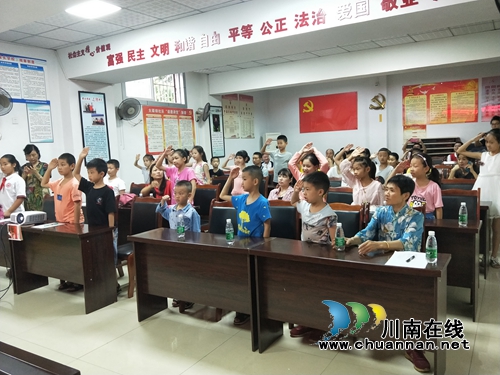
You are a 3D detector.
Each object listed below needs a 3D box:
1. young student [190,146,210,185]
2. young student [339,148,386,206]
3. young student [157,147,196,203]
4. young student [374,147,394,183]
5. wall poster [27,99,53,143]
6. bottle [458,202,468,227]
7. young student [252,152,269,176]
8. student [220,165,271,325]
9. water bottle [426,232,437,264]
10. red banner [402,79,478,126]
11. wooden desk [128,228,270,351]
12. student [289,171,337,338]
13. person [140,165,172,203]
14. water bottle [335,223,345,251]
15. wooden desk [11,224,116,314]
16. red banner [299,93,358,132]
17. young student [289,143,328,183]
[{"bbox_3d":[-0.724,0.118,5.622,0.390,1.480,0.310,2,8,38],"label":"young student"},{"bbox_3d":[1.138,0.310,3.588,0.340,1.420,0.420,-9,8,-43],"label":"young student"},{"bbox_3d":[-0.886,0.238,4.668,0.440,1.490,0.330,2,8,38],"label":"young student"},{"bbox_3d":[2.040,0.077,5.436,0.390,1.350,0.300,1,7,30],"label":"young student"},{"bbox_3d":[-3.431,-1.054,5.906,0.020,0.640,0.379,1,7,29],"label":"wall poster"},{"bbox_3d":[1.749,0.224,2.960,0.061,0.183,0.061,1,6,30],"label":"bottle"},{"bbox_3d":[0.209,0.044,6.610,0.460,1.348,0.500,1,7,30],"label":"young student"},{"bbox_3d":[-0.015,0.473,3.159,0.400,1.330,0.270,2,7,38],"label":"student"},{"bbox_3d":[1.034,0.336,2.054,0.061,0.183,0.061,1,6,30],"label":"water bottle"},{"bbox_3d":[4.357,-1.938,8.280,1.510,0.940,0.020,0,6,27],"label":"red banner"},{"bbox_3d":[-0.402,0.788,2.994,1.194,0.765,0.383,1,6,30],"label":"wooden desk"},{"bbox_3d":[0.502,0.501,2.828,0.400,1.270,0.340,4,9,42],"label":"student"},{"bbox_3d":[-1.289,0.313,5.104,0.520,1.275,0.600,1,7,25],"label":"person"},{"bbox_3d":[0.599,0.323,2.404,0.061,0.183,0.061,1,6,30],"label":"water bottle"},{"bbox_3d":[-1.919,0.763,3.678,1.171,0.754,0.372,1,7,29],"label":"wooden desk"},{"bbox_3d":[2.016,-1.907,9.349,1.500,0.960,0.030,0,7,29],"label":"red banner"},{"bbox_3d":[0.676,0.246,4.042,0.480,1.487,0.360,2,8,32],"label":"young student"}]

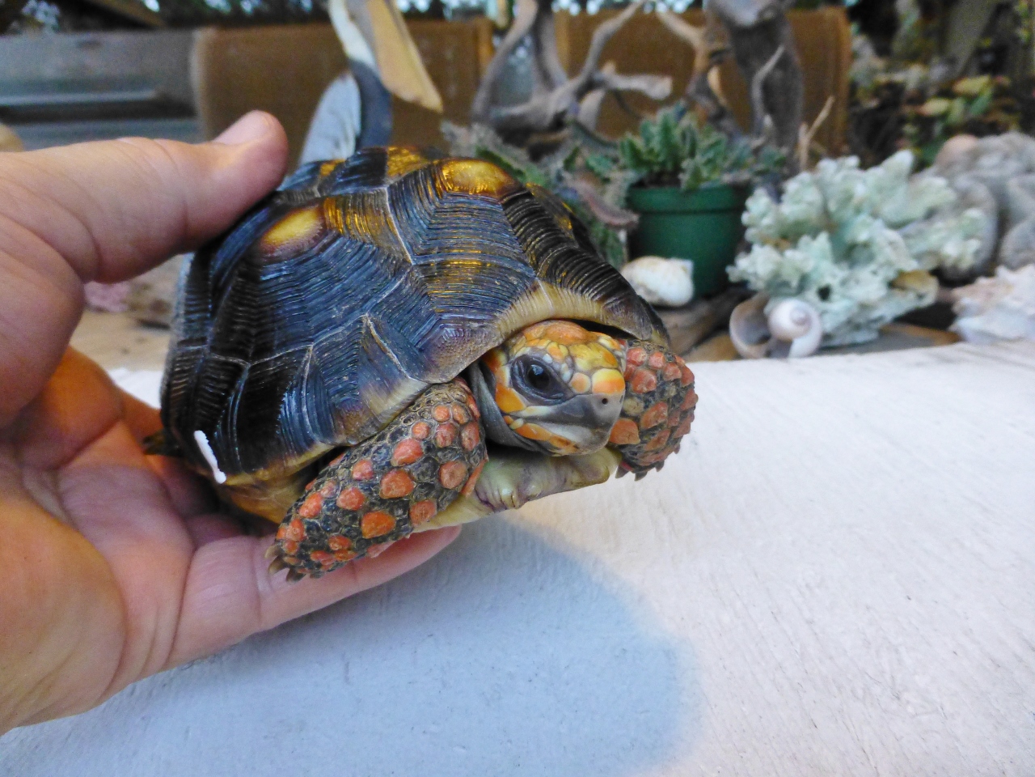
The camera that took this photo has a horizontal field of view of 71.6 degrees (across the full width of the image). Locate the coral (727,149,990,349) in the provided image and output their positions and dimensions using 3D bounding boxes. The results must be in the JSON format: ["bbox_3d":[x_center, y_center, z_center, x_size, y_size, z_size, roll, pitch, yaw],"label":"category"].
[{"bbox_3d":[0.261,-0.107,0.550,0.183,0.137,0.130,8,19,24],"label":"coral"}]

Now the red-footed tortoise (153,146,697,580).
[{"bbox_3d":[-0.026,-0.017,0.183,0.113,0.082,0.140,-13,7,-33],"label":"red-footed tortoise"}]

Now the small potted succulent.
[{"bbox_3d":[0.141,-0.150,0.580,0.137,0.148,0.135,4,17,13],"label":"small potted succulent"}]

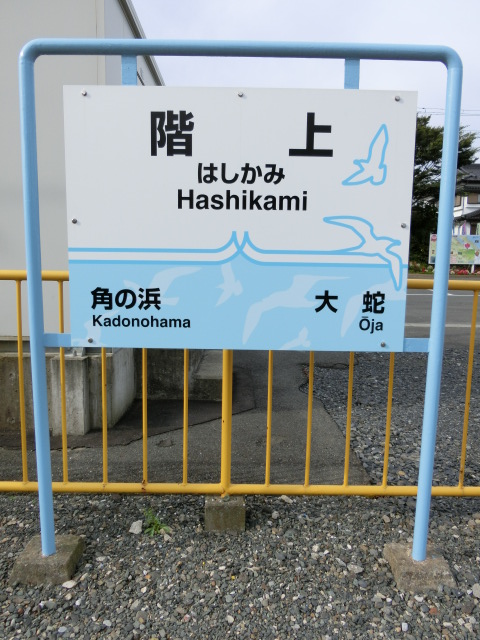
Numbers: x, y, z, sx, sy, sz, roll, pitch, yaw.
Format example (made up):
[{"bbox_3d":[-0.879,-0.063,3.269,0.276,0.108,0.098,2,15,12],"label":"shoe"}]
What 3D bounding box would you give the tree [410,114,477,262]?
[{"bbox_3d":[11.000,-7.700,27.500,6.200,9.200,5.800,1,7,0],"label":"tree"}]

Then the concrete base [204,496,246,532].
[{"bbox_3d":[-0.067,0.868,2.137,0.178,0.120,0.178,1,7,0],"label":"concrete base"}]

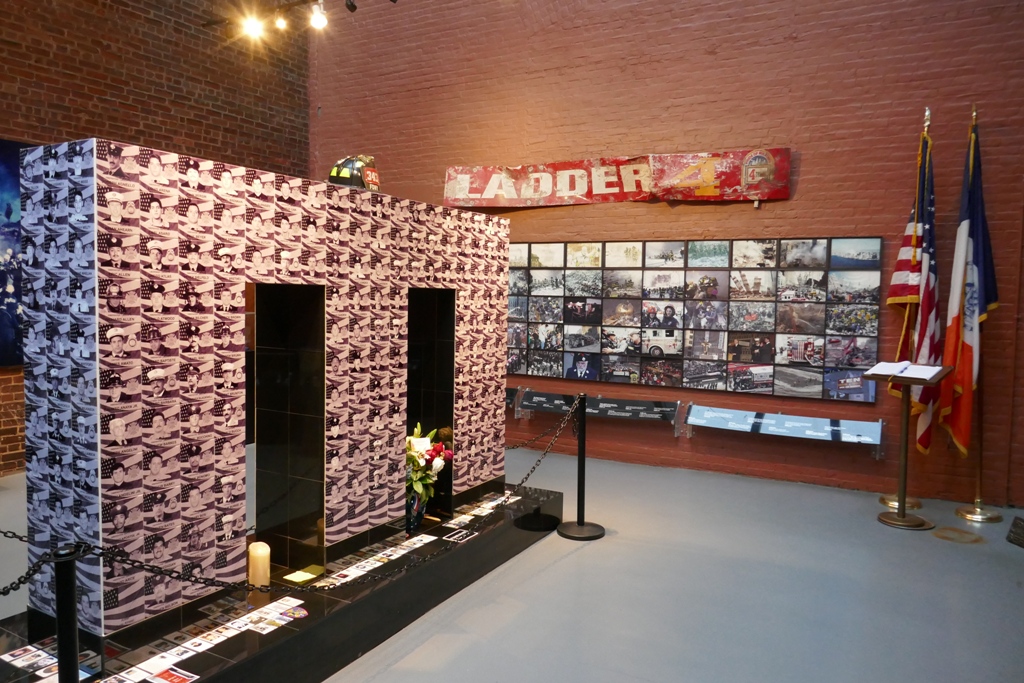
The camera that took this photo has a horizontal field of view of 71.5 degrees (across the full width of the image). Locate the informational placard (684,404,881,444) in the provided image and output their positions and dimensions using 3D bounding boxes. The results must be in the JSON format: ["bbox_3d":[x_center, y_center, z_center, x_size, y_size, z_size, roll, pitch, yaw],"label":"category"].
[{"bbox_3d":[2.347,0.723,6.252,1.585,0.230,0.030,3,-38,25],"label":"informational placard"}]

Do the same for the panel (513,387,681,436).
[{"bbox_3d":[0.815,0.696,6.966,1.650,0.330,0.210,3,4,25],"label":"panel"}]

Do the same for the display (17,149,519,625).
[{"bbox_3d":[-0.915,0.098,3.696,0.474,1.689,2.738,3,4,29],"label":"display"}]

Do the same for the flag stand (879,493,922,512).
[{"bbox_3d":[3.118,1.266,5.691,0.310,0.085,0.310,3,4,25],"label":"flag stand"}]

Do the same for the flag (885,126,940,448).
[{"bbox_3d":[3.145,-0.378,5.578,0.390,2.500,0.300,3,4,25],"label":"flag"}]

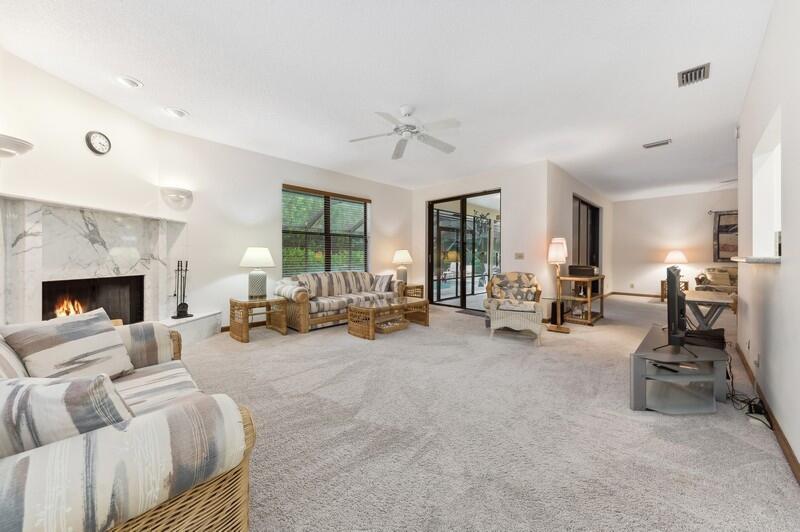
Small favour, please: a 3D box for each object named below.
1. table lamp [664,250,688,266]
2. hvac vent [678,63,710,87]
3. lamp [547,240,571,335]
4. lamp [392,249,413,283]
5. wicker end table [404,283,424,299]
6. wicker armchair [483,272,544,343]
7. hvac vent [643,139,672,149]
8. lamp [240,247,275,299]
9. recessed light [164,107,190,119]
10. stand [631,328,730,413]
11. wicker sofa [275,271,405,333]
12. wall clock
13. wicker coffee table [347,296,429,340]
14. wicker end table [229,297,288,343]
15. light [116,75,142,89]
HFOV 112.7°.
[{"bbox_3d":[6.841,0.011,6.602,0.420,0.770,0.420,-1,2,-42],"label":"table lamp"},{"bbox_3d":[2.699,-1.737,2.446,0.295,0.020,0.195,-1,2,-42],"label":"hvac vent"},{"bbox_3d":[2.378,0.268,3.964,0.340,1.380,0.280,-1,2,-42],"label":"lamp"},{"bbox_3d":[0.053,0.032,5.748,0.450,0.770,0.450,0,2,0],"label":"lamp"},{"bbox_3d":[0.104,0.667,5.733,0.640,0.500,0.620,-2,2,-42],"label":"wicker end table"},{"bbox_3d":[1.610,0.540,3.779,0.740,0.880,0.780,1,2,25],"label":"wicker armchair"},{"bbox_3d":[3.761,-1.765,3.885,0.190,0.030,0.280,-2,2,-42],"label":"hvac vent"},{"bbox_3d":[-1.986,0.108,3.732,0.440,0.730,0.440,-1,2,-42],"label":"lamp"},{"bbox_3d":[-2.554,-1.747,3.058,0.210,0.035,0.210,-1,2,-42],"label":"recessed light"},{"bbox_3d":[2.267,0.827,2.142,1.220,0.410,0.480,-2,2,-42],"label":"stand"},{"bbox_3d":[-0.970,0.526,4.705,2.100,0.830,0.930,-1,2,-42],"label":"wicker sofa"},{"bbox_3d":[-3.161,-1.291,2.796,0.040,0.222,0.222,0,1,4],"label":"wall clock"},{"bbox_3d":[-0.163,0.745,4.084,1.300,0.420,0.700,-1,2,-42],"label":"wicker coffee table"},{"bbox_3d":[-2.018,0.729,3.817,0.640,0.500,0.620,-2,2,-42],"label":"wicker end table"},{"bbox_3d":[-2.543,-1.711,2.515,0.200,0.040,0.200,-2,2,-42],"label":"light"}]

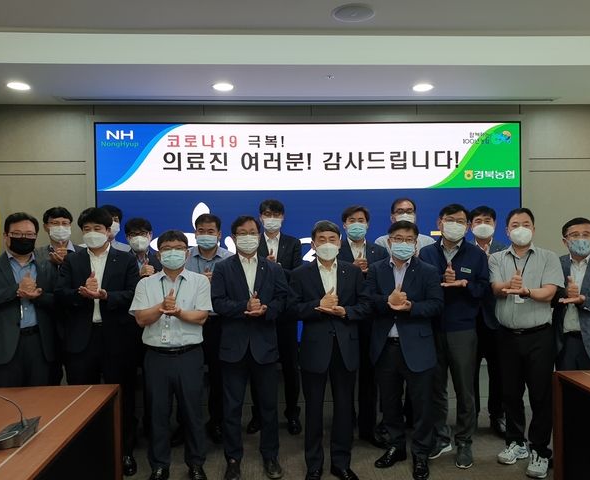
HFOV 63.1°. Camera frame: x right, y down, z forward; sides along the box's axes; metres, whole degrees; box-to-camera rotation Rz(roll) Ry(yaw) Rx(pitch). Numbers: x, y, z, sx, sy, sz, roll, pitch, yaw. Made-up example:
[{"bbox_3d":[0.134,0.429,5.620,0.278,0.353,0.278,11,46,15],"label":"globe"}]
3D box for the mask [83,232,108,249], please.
[{"bbox_3d":[-1.353,0.005,3.260,0.150,0.120,0.095,-1,0,-8],"label":"mask"}]

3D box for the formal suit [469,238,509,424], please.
[{"bbox_3d":[1.550,0.752,3.910,0.500,1.460,0.340,-1,0,13],"label":"formal suit"}]

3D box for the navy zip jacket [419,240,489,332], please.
[{"bbox_3d":[1.121,0.324,3.390,0.490,0.660,0.350,-1,0,17],"label":"navy zip jacket"}]

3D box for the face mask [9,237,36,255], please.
[{"bbox_3d":[-1.732,0.038,3.060,0.165,0.120,0.090,-2,2,-31],"label":"face mask"}]

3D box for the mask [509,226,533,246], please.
[{"bbox_3d":[1.456,-0.021,3.100,0.148,0.122,0.090,0,1,24],"label":"mask"}]

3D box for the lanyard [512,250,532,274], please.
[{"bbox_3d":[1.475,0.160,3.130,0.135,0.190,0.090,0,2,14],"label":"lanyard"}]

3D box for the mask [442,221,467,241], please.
[{"bbox_3d":[1.078,-0.051,3.240,0.160,0.130,0.090,7,2,16],"label":"mask"}]

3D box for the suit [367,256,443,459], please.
[{"bbox_3d":[0.747,0.794,3.250,0.510,1.380,0.360,-1,0,17],"label":"suit"}]

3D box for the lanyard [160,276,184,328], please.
[{"bbox_3d":[-0.788,0.401,3.080,0.150,0.330,0.090,-1,2,-9],"label":"lanyard"}]

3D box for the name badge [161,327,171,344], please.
[{"bbox_3d":[-0.818,0.611,3.060,0.059,0.108,0.010,-1,0,-9],"label":"name badge"}]

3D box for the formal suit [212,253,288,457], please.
[{"bbox_3d":[-0.297,0.791,3.210,0.510,1.400,0.360,-1,0,-5],"label":"formal suit"}]

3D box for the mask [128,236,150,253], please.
[{"bbox_3d":[-1.133,0.033,3.480,0.145,0.120,0.090,-1,1,-17],"label":"mask"}]

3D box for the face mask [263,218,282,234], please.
[{"bbox_3d":[-0.182,-0.113,3.880,0.150,0.125,0.085,-1,0,-3],"label":"face mask"}]

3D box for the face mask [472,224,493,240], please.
[{"bbox_3d":[1.416,-0.057,3.620,0.155,0.120,0.090,0,1,21],"label":"face mask"}]

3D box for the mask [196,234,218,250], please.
[{"bbox_3d":[-0.677,0.019,3.680,0.160,0.120,0.085,-1,2,-1],"label":"mask"}]

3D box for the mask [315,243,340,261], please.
[{"bbox_3d":[0.209,0.072,3.060,0.147,0.115,0.090,-1,1,0],"label":"mask"}]

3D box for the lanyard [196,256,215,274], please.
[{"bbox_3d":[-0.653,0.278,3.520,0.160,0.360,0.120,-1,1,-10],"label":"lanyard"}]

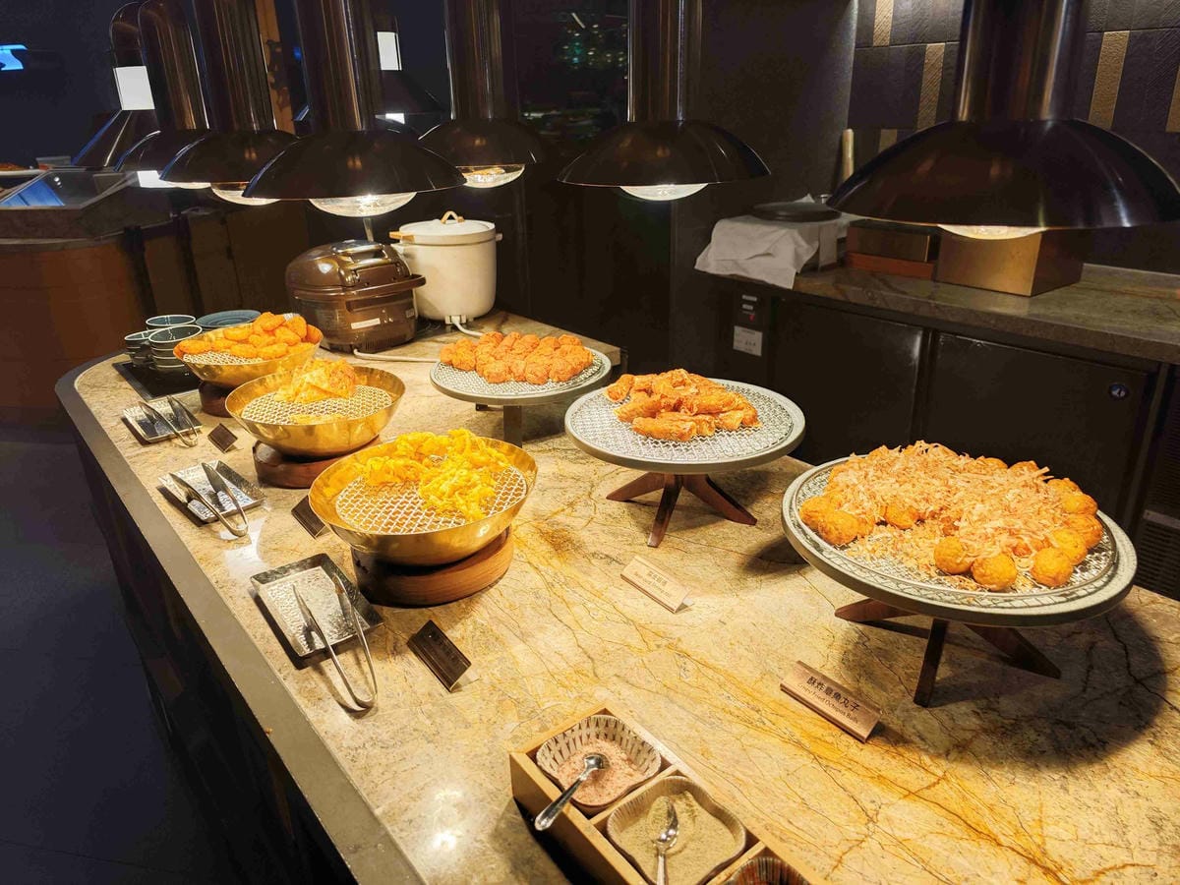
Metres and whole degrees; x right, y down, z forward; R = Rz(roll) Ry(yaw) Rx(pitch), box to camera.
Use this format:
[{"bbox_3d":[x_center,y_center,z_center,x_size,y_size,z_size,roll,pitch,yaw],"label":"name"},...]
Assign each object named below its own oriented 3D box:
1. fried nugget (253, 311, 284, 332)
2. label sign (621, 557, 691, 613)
[{"bbox_3d":[-0.643,-0.241,1.570,0.055,0.038,0.045,-20,29,-35],"label":"fried nugget"},{"bbox_3d":[0.087,0.179,1.012,0.037,0.022,0.105,-19,29,-35],"label":"label sign"}]

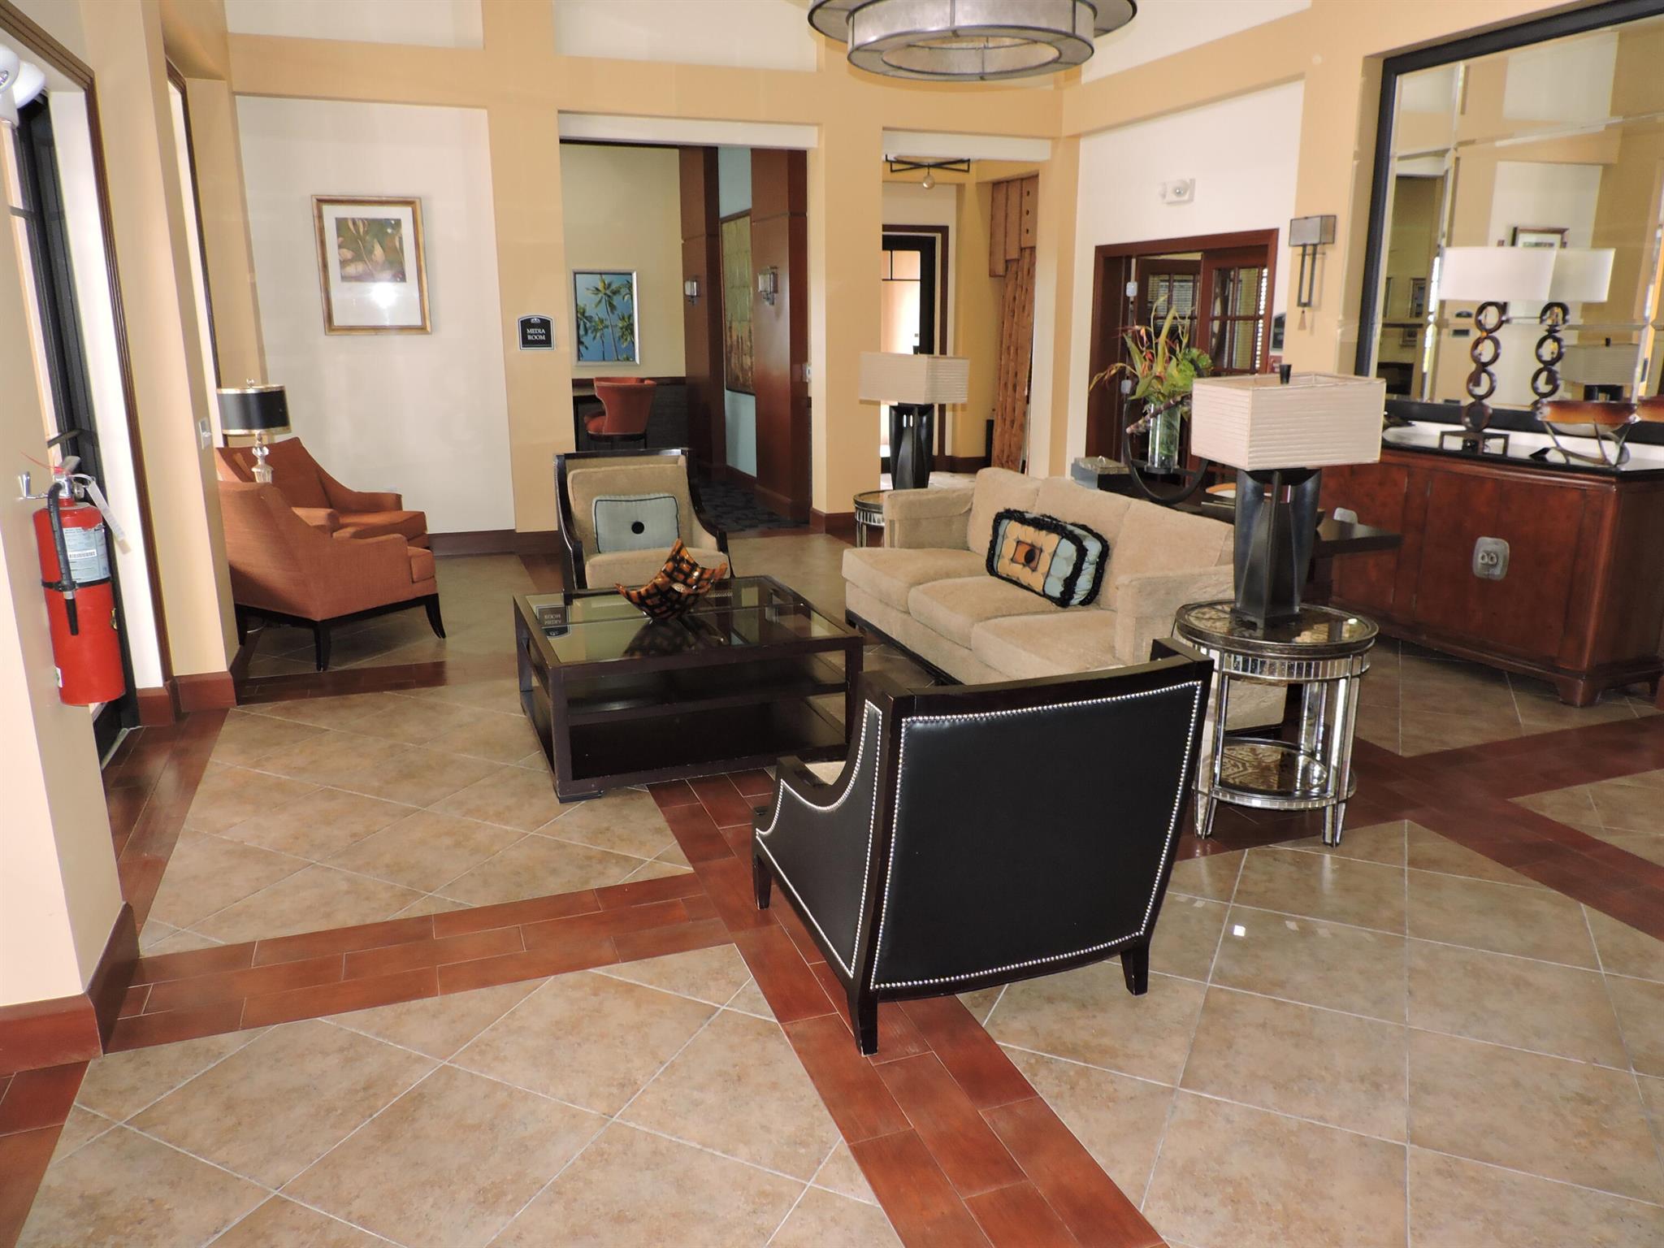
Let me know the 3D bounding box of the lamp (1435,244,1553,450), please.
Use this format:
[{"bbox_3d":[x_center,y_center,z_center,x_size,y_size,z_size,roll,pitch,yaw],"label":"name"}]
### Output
[{"bbox_3d":[3.061,-1.273,5.391,0.368,0.938,0.490,-5,14,-19],"label":"lamp"}]

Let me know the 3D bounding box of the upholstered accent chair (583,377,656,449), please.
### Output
[{"bbox_3d":[-2.015,-1.701,11.087,0.630,1.200,0.600,-2,13,-5],"label":"upholstered accent chair"}]

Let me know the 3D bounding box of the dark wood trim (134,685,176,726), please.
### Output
[{"bbox_3d":[-2.812,0.338,4.789,0.145,0.165,0.040,-5,14,-19],"label":"dark wood trim"}]

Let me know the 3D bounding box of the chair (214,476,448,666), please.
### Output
[{"bbox_3d":[-2.658,-0.331,5.960,0.820,0.920,0.890,9,16,33],"label":"chair"}]

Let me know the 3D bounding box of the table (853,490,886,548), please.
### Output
[{"bbox_3d":[0.427,-0.405,6.630,0.587,0.655,0.587,-5,14,-19],"label":"table"}]

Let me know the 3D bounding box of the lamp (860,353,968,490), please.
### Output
[{"bbox_3d":[0.442,-1.101,6.470,0.450,0.821,0.355,11,17,39],"label":"lamp"}]

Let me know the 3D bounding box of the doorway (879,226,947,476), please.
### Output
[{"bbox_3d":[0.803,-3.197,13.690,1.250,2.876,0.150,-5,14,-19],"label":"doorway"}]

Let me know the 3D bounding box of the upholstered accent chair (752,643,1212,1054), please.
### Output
[{"bbox_3d":[0.305,0.426,2.773,0.745,0.849,0.905,-5,14,-19],"label":"upholstered accent chair"}]

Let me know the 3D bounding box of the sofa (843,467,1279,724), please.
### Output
[{"bbox_3d":[0.878,-0.149,5.137,0.896,0.853,2.282,-5,14,-19],"label":"sofa"}]

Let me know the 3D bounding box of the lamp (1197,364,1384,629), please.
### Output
[{"bbox_3d":[1.332,-0.375,3.453,0.410,0.778,0.328,-3,14,-11],"label":"lamp"}]

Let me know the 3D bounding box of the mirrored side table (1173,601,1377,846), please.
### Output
[{"bbox_3d":[1.399,0.316,3.719,0.598,0.666,0.598,-5,14,-19],"label":"mirrored side table"}]

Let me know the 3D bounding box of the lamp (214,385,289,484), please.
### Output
[{"bbox_3d":[-3.179,-0.986,6.424,0.390,0.725,0.390,-5,14,-19],"label":"lamp"}]

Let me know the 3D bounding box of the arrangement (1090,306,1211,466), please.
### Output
[{"bbox_3d":[1.526,-1.108,5.407,0.415,0.731,0.443,-5,14,-19],"label":"arrangement"}]

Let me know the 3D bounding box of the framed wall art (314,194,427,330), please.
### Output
[{"bbox_3d":[-3.130,-2.437,7.873,0.686,0.902,0.038,-5,14,-19],"label":"framed wall art"}]

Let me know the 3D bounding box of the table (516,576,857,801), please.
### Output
[{"bbox_3d":[-0.616,0.198,4.652,1.139,0.480,1.180,-5,14,-20],"label":"table"}]

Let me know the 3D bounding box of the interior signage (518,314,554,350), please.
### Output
[{"bbox_3d":[-2.179,-2.150,8.505,0.281,0.257,0.025,-5,14,-19],"label":"interior signage"}]

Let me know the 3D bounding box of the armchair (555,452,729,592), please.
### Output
[{"bbox_3d":[-1.064,-0.460,6.393,0.792,0.886,0.915,-5,14,-19],"label":"armchair"}]

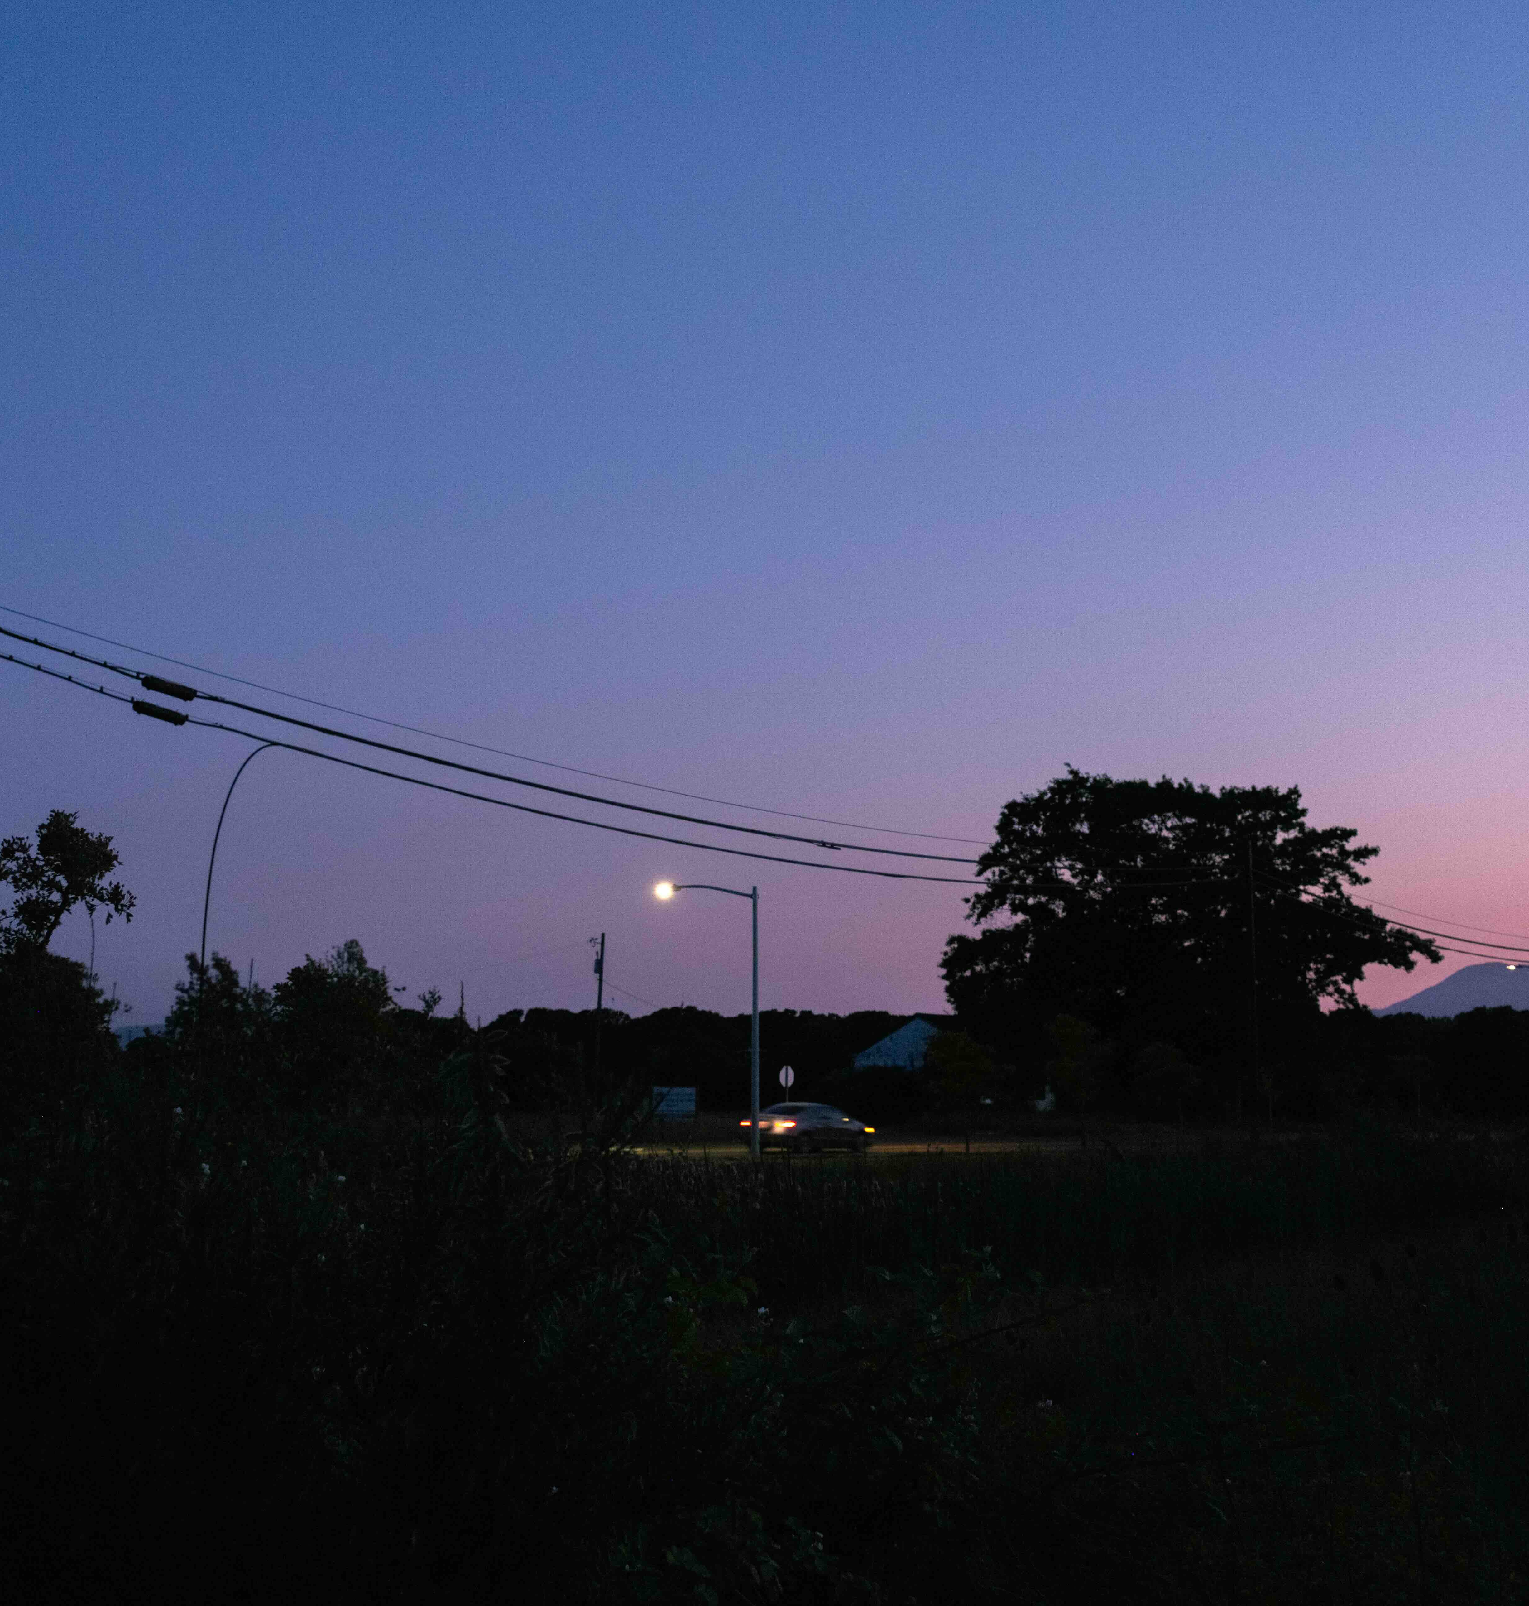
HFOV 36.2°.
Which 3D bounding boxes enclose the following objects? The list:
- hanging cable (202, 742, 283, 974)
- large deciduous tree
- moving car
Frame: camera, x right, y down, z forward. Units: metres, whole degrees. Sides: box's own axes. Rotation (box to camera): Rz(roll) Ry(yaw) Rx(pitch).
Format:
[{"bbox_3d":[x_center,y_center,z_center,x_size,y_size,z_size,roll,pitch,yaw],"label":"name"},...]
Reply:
[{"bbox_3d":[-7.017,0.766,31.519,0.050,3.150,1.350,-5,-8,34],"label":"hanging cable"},{"bbox_3d":[24.000,8.054,131.979,27.000,19.400,24.000,0,-7,0],"label":"large deciduous tree"},{"bbox_3d":[1.270,9.740,70.341,1.820,1.450,4.650,-5,-8,34],"label":"moving car"}]

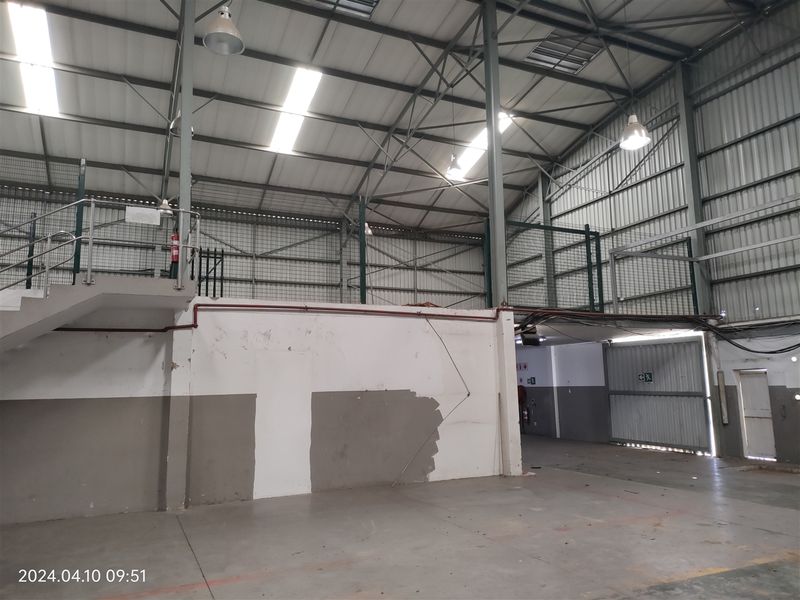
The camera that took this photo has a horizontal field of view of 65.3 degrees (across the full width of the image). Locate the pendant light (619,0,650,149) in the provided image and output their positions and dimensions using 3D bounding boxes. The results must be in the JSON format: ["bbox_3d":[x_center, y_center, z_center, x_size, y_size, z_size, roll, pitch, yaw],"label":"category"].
[{"bbox_3d":[3.719,-3.675,10.101,0.460,2.420,0.460,3,-10,-24],"label":"pendant light"}]

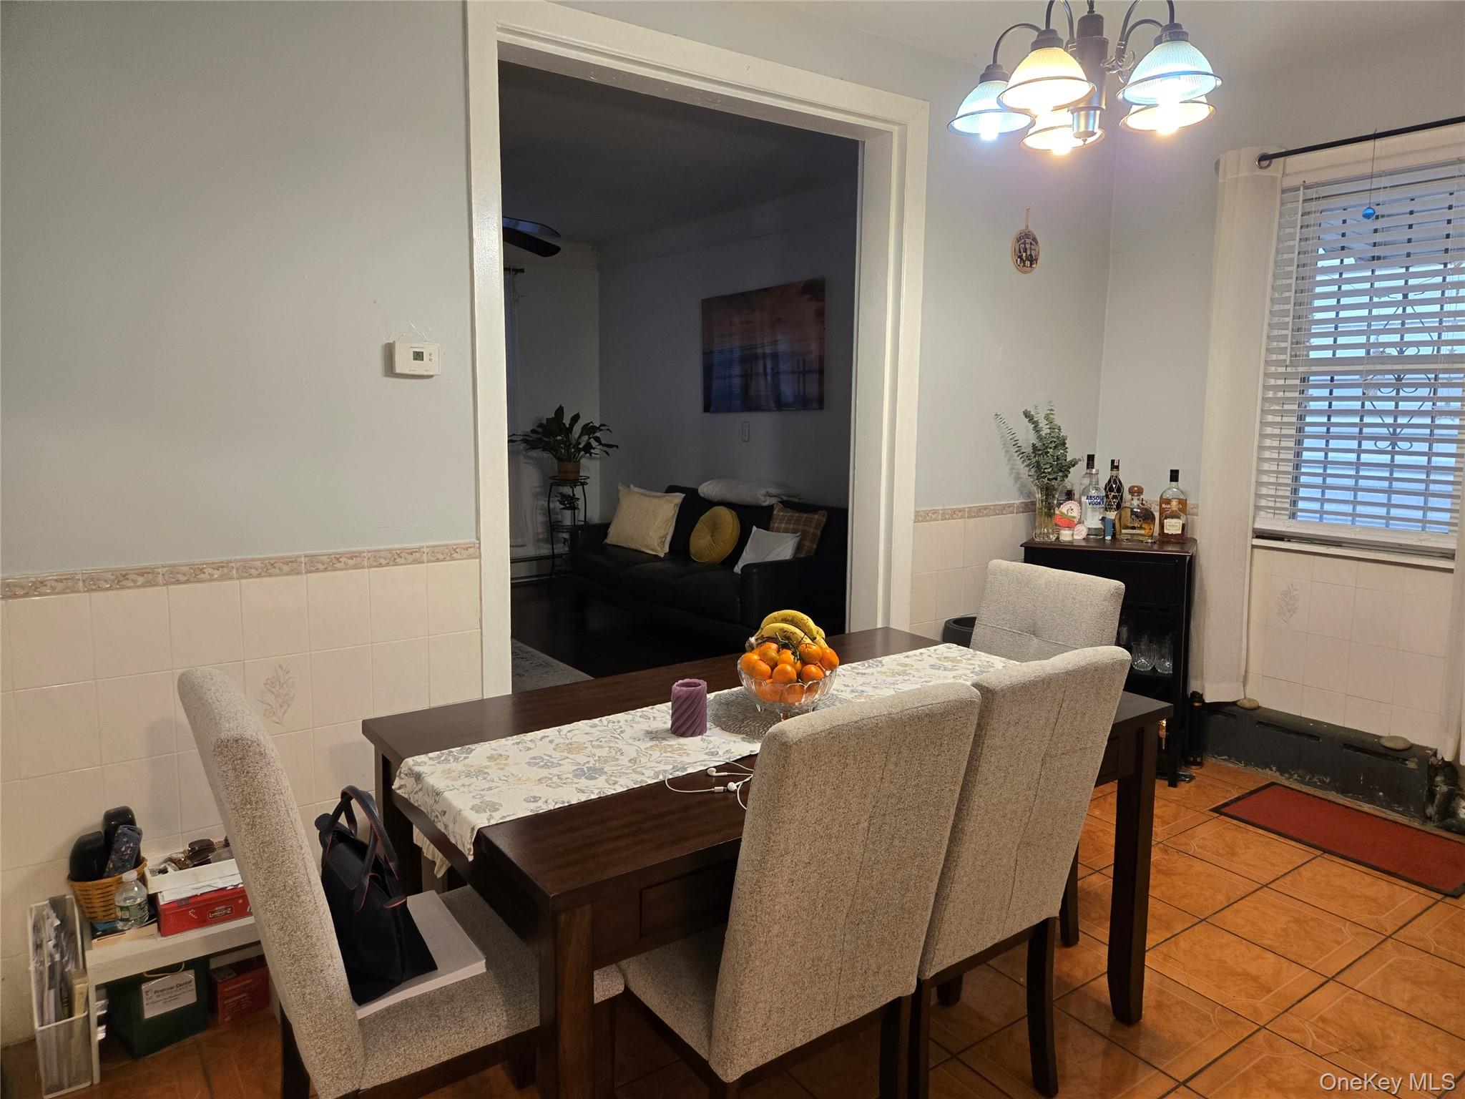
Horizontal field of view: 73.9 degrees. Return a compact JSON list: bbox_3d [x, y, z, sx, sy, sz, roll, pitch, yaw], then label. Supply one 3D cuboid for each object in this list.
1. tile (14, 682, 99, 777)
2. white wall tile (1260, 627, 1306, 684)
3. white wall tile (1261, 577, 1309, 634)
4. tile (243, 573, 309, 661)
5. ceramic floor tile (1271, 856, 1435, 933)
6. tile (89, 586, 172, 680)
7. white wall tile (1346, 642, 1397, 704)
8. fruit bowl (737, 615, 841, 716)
[{"bbox_3d":[-1.485,0.396,2.148,0.150,0.200,0.010,-5,10,-36],"label":"tile"},{"bbox_3d":[2.156,0.412,3.793,0.010,0.199,0.151,-5,10,-35],"label":"white wall tile"},{"bbox_3d":[2.171,0.213,3.790,0.010,0.200,0.150,-5,10,-37],"label":"white wall tile"},{"bbox_3d":[-1.118,0.166,2.385,0.150,0.200,0.010,-5,10,-36],"label":"tile"},{"bbox_3d":[1.835,1.023,2.880,0.335,0.010,0.335,-5,10,-34],"label":"ceramic floor tile"},{"bbox_3d":[-1.360,0.188,2.205,0.150,0.200,0.010,-6,11,-36],"label":"tile"},{"bbox_3d":[2.309,0.443,3.514,0.010,0.200,0.150,-6,11,-35],"label":"white wall tile"},{"bbox_3d":[0.120,0.245,2.099,0.220,0.220,0.220,1,9,0],"label":"fruit bowl"}]

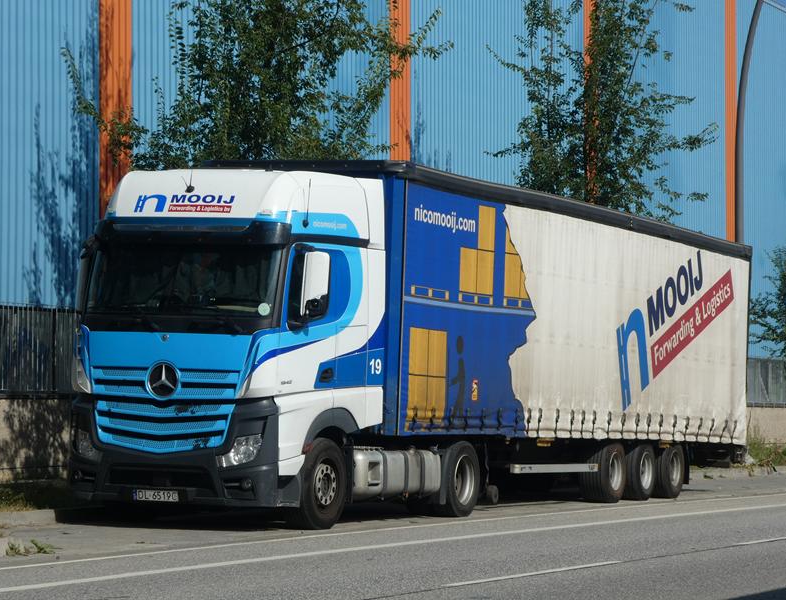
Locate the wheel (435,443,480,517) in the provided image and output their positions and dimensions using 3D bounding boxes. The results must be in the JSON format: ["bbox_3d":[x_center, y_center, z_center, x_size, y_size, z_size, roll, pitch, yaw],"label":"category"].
[{"bbox_3d":[0.695,2.111,29.003,0.340,0.910,0.910,1,-2,24],"label":"wheel"}]

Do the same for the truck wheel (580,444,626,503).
[{"bbox_3d":[2.907,2.384,33.954,0.400,0.855,0.855,1,-2,24],"label":"truck wheel"}]

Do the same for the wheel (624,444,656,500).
[{"bbox_3d":[3.451,2.445,35.155,0.400,0.855,0.855,1,-2,24],"label":"wheel"}]

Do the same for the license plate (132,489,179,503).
[{"bbox_3d":[-2.388,1.975,24.682,0.520,0.114,0.020,1,-2,24],"label":"license plate"}]

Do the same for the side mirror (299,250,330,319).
[{"bbox_3d":[-0.789,-0.142,24.845,0.270,0.680,0.180,2,-2,11],"label":"side mirror"}]

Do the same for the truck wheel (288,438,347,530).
[{"bbox_3d":[-0.828,1.916,25.614,0.340,0.950,0.950,1,-2,24],"label":"truck wheel"}]

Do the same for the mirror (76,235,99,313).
[{"bbox_3d":[-3.241,-0.212,25.926,0.250,0.700,0.160,0,-3,43],"label":"mirror"}]

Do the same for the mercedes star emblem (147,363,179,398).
[{"bbox_3d":[-2.322,0.819,24.777,0.365,0.365,0.050,1,-2,24],"label":"mercedes star emblem"}]

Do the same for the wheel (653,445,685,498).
[{"bbox_3d":[3.994,2.507,36.356,0.400,0.855,0.855,1,-2,24],"label":"wheel"}]

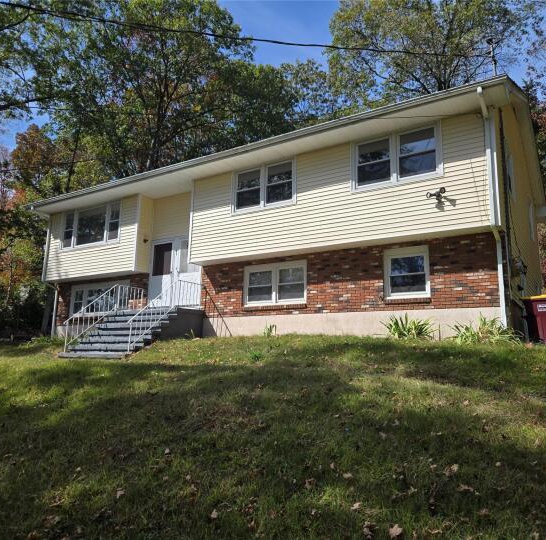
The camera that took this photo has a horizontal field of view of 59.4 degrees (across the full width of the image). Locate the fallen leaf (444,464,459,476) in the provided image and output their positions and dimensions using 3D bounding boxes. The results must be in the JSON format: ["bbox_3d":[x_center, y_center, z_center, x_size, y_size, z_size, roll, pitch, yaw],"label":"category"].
[{"bbox_3d":[1.344,1.503,3.606,0.115,0.035,0.110,-5,-1,18],"label":"fallen leaf"}]

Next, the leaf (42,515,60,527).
[{"bbox_3d":[-1.572,1.761,3.377,0.120,0.035,0.110,-5,-1,-27],"label":"leaf"}]

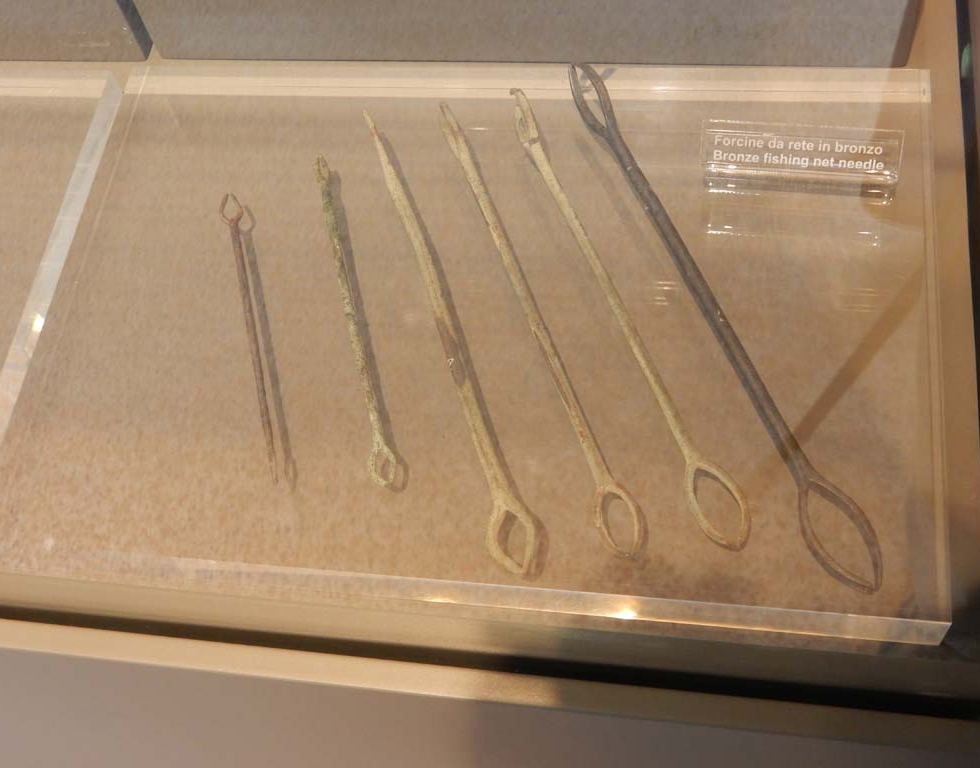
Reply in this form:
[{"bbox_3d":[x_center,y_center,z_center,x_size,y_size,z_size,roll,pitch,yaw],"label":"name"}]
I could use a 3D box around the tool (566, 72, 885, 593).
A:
[{"bbox_3d":[0.070,-0.030,0.416,0.018,0.007,0.218,-21,60,-3],"label":"tool"}]

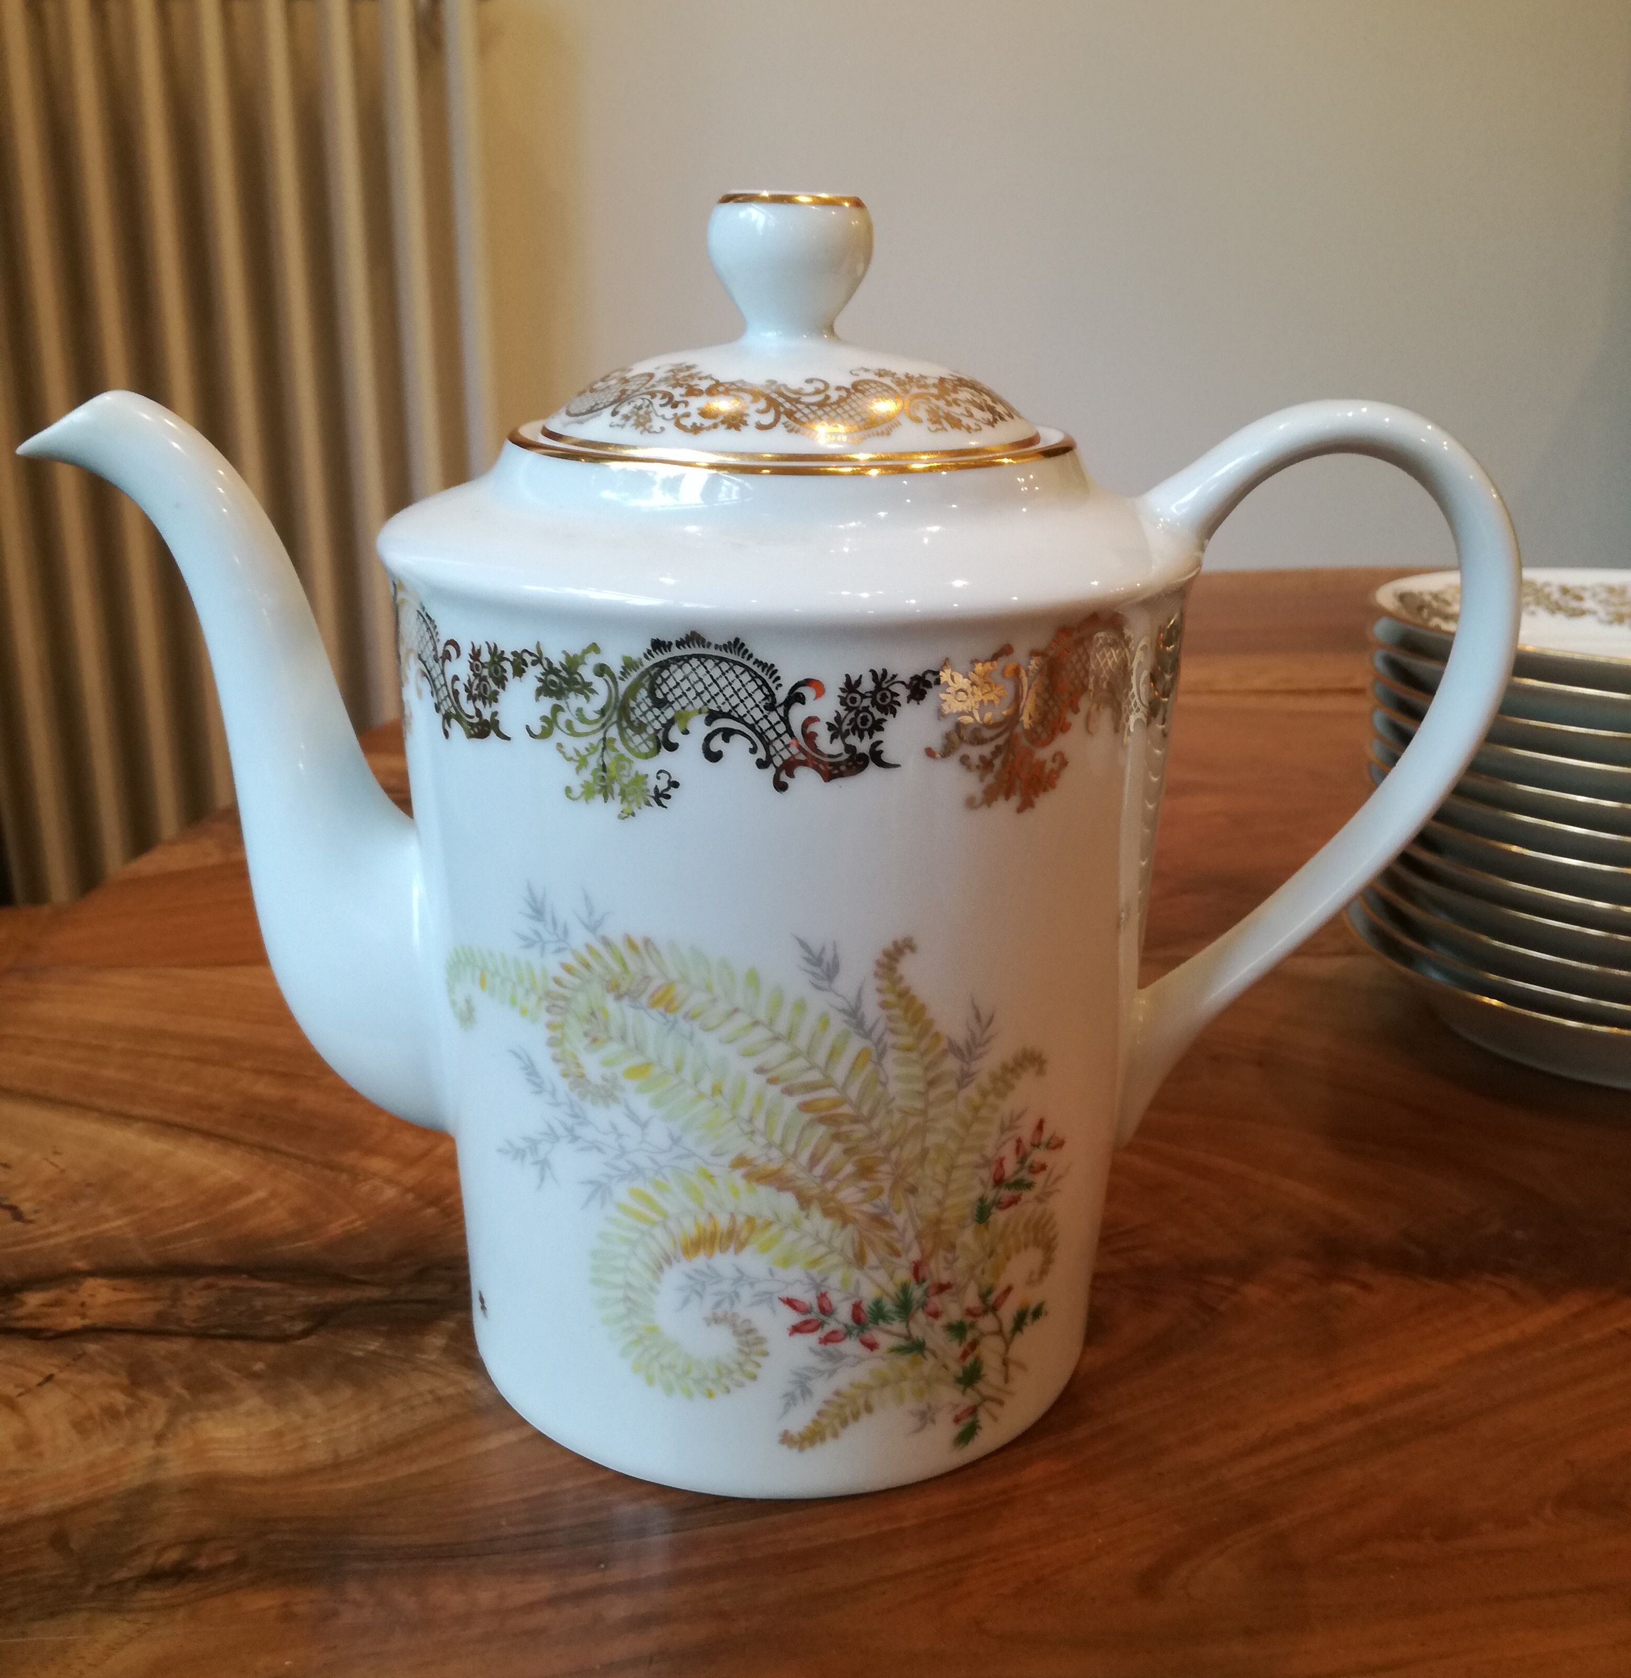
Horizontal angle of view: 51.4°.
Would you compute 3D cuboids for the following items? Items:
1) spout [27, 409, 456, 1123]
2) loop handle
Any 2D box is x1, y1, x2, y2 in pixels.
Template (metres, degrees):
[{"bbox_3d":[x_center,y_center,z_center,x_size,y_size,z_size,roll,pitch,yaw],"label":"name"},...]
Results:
[{"bbox_3d":[-0.107,-0.011,0.324,0.076,0.145,0.037,2,19,5],"label":"spout"},{"bbox_3d":[0.090,-0.006,0.307,0.064,0.143,0.014,2,19,5],"label":"loop handle"}]

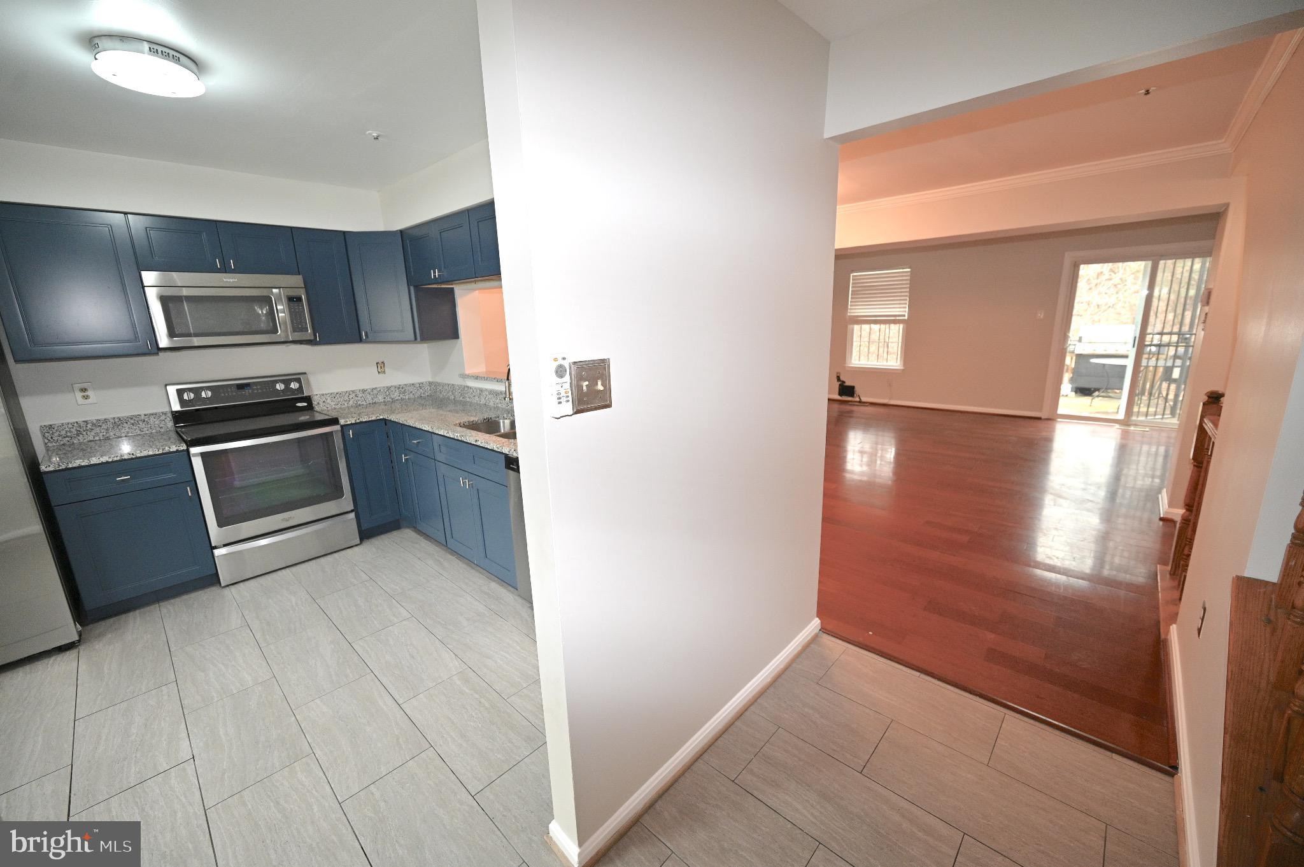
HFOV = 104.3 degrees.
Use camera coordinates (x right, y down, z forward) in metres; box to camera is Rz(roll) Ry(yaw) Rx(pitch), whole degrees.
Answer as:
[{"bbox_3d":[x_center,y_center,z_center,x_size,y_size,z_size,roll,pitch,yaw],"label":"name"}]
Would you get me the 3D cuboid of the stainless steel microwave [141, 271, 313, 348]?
[{"bbox_3d":[-2.658,-0.774,3.199,0.405,0.413,0.758,10,18,42],"label":"stainless steel microwave"}]

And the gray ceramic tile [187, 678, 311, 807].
[{"bbox_3d":[-1.563,1.159,1.951,0.616,0.012,0.303,10,17,42],"label":"gray ceramic tile"}]

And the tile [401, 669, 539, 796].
[{"bbox_3d":[-0.699,1.123,1.962,0.600,0.010,0.300,10,17,42],"label":"tile"}]

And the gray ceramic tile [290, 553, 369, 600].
[{"bbox_3d":[-2.025,0.884,3.182,0.603,0.010,0.300,10,17,42],"label":"gray ceramic tile"}]

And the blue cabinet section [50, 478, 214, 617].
[{"bbox_3d":[-2.937,0.555,2.908,0.540,0.580,0.525,9,16,42],"label":"blue cabinet section"}]

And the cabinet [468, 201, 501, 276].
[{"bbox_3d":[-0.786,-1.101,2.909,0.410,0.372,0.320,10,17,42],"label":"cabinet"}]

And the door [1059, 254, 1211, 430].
[{"bbox_3d":[5.908,-1.079,6.135,1.490,2.020,0.100,10,17,42],"label":"door"}]

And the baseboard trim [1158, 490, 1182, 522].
[{"bbox_3d":[3.866,0.527,3.770,0.108,0.095,0.570,10,17,42],"label":"baseboard trim"}]

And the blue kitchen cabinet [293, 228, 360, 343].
[{"bbox_3d":[-2.344,-1.018,3.594,0.335,0.755,0.302,10,17,42],"label":"blue kitchen cabinet"}]

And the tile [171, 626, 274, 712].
[{"bbox_3d":[-1.998,1.073,2.350,0.601,0.010,0.299,10,17,42],"label":"tile"}]

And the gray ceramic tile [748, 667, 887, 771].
[{"bbox_3d":[0.640,1.094,1.975,0.460,0.010,0.307,10,18,42],"label":"gray ceramic tile"}]

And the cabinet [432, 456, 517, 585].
[{"bbox_3d":[-0.824,0.449,3.118,0.830,0.580,0.583,10,17,42],"label":"cabinet"}]

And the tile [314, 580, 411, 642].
[{"bbox_3d":[-1.608,0.976,2.814,0.614,0.010,0.307,10,18,42],"label":"tile"}]

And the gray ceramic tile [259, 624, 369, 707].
[{"bbox_3d":[-1.567,1.059,2.357,0.602,0.010,0.301,10,17,42],"label":"gray ceramic tile"}]

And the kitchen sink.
[{"bbox_3d":[-0.800,0.080,3.035,0.740,0.202,0.405,10,18,42],"label":"kitchen sink"}]

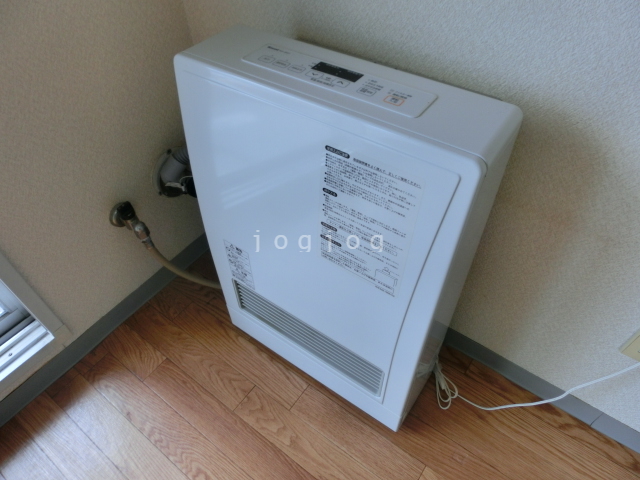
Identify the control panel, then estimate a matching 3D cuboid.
[{"bbox_3d":[0.017,-0.225,0.614,0.286,0.010,0.070,27,49,24],"label":"control panel"}]

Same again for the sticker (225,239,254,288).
[{"bbox_3d":[-0.165,0.054,0.922,0.066,0.110,0.003,27,49,24],"label":"sticker"}]

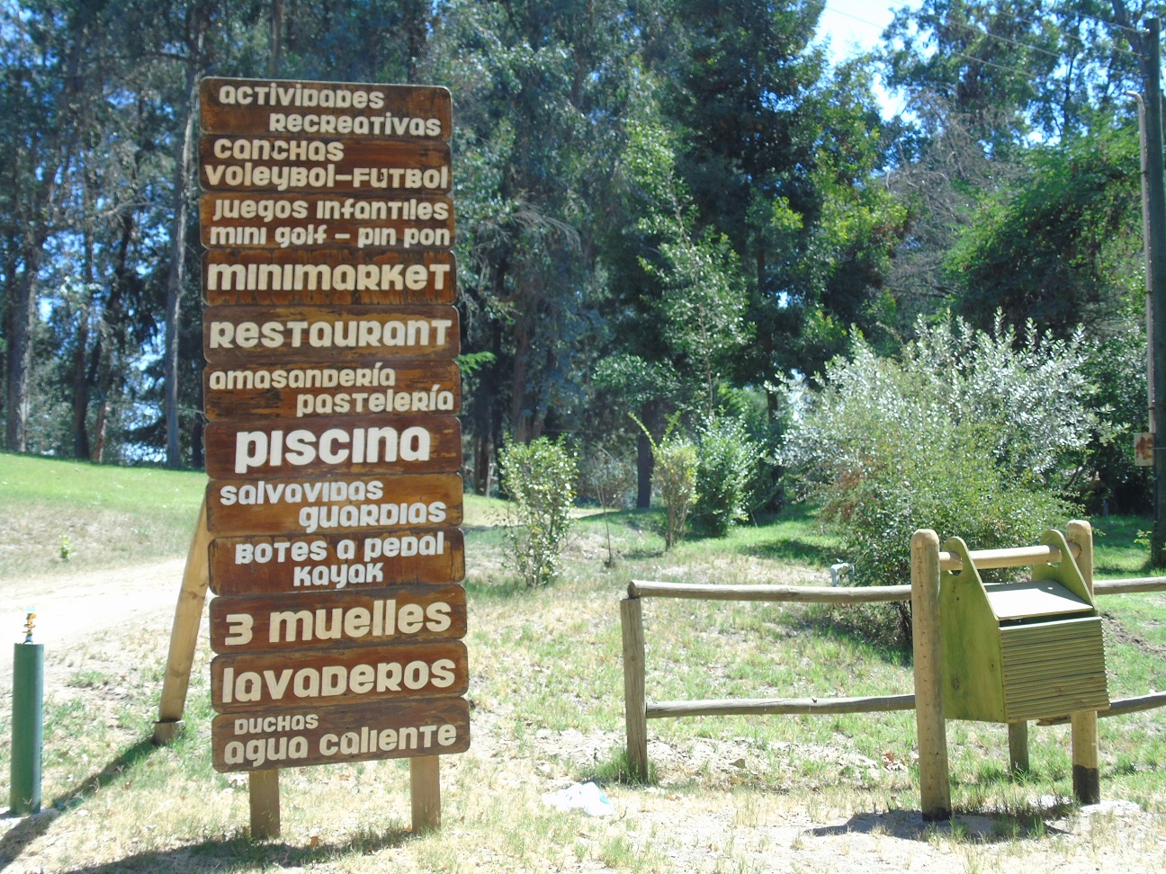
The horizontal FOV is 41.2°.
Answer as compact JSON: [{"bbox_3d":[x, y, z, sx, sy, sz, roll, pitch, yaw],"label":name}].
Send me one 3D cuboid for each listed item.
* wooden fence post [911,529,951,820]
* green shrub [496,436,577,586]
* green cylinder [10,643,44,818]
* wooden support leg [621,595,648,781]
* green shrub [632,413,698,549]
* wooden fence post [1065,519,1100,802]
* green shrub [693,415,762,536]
[{"bbox_3d":[1.324,0.907,5.892,0.108,1.098,0.108,-2,1,0],"label":"wooden fence post"},{"bbox_3d":[-0.399,0.667,13.991,0.720,1.325,0.700,-1,1,-2],"label":"green shrub"},{"bbox_3d":[-2.149,1.126,5.995,0.112,0.651,0.112,1,1,0],"label":"green cylinder"},{"bbox_3d":[0.216,1.056,6.495,0.085,0.766,0.085,-2,1,0],"label":"wooden support leg"},{"bbox_3d":[0.936,0.499,17.589,0.740,1.536,0.660,-1,1,3],"label":"green shrub"},{"bbox_3d":[1.975,0.888,6.112,0.105,1.117,0.105,-2,1,0],"label":"wooden fence post"},{"bbox_3d":[1.786,0.477,19.289,0.870,1.486,0.820,-1,1,5],"label":"green shrub"}]

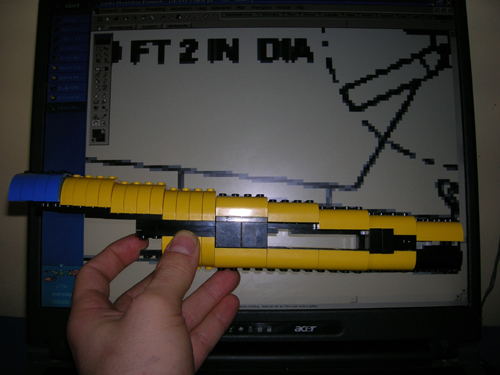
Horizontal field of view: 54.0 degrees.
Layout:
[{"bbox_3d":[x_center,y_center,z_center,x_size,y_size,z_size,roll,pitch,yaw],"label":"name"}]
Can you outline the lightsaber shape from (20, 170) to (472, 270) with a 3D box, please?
[{"bbox_3d":[-0.005,0.024,0.328,0.289,0.060,0.048,2,-5,-1],"label":"lightsaber shape"}]

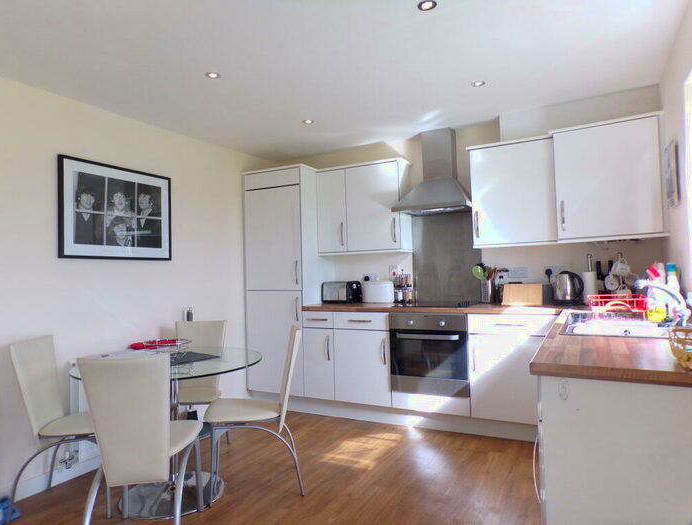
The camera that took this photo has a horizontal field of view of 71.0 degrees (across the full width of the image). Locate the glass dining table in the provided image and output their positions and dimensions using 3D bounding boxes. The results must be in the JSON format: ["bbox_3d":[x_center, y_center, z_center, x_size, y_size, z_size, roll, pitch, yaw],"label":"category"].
[{"bbox_3d":[-0.942,0.906,2.644,0.980,0.722,0.980,-2,-2,27],"label":"glass dining table"}]

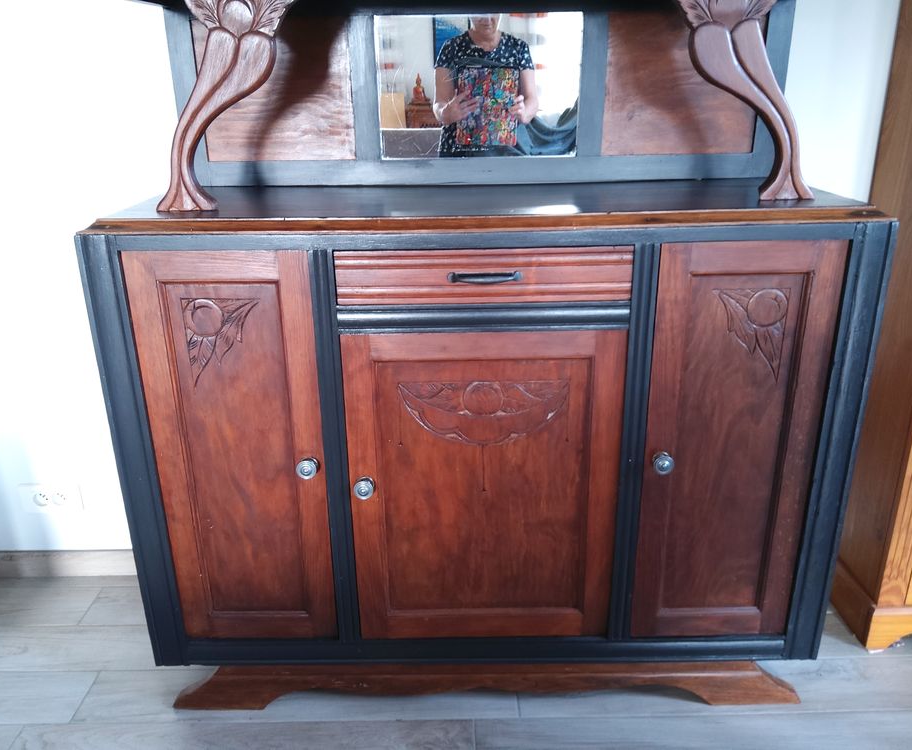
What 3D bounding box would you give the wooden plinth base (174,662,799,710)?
[{"bbox_3d":[0.059,0.554,1.692,1.271,0.110,0.400,-1,20,1],"label":"wooden plinth base"}]

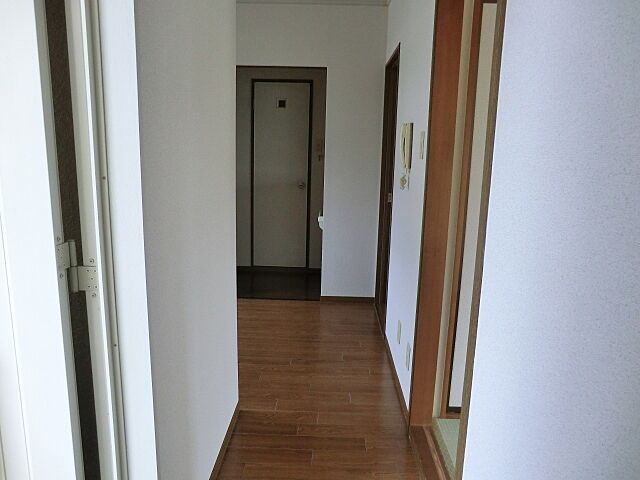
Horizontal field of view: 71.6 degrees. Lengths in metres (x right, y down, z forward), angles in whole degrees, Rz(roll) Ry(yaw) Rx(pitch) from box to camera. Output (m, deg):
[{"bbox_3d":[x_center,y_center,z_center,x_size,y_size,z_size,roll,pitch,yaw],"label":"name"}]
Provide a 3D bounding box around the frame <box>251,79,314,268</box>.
[{"bbox_3d":[-0.413,-0.663,4.736,0.601,1.938,0.045,2,10,1],"label":"frame"}]

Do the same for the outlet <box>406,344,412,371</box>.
[{"bbox_3d":[0.436,0.578,2.179,0.012,0.122,0.072,2,10,1],"label":"outlet"}]

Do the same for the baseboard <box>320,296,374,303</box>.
[{"bbox_3d":[0.245,0.519,3.879,0.471,0.048,0.012,2,10,1],"label":"baseboard"}]

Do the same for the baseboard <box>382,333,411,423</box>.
[{"bbox_3d":[0.441,0.764,2.551,0.012,0.050,0.964,2,10,1],"label":"baseboard"}]

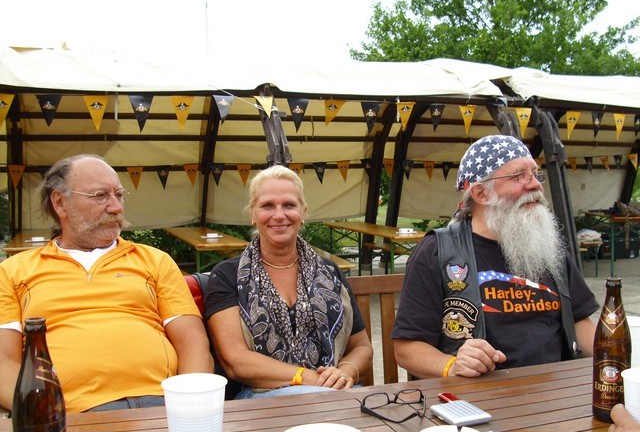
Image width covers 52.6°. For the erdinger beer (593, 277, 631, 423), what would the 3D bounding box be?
[{"bbox_3d":[0.554,0.249,1.217,0.068,0.262,0.068,1,3,26],"label":"erdinger beer"}]

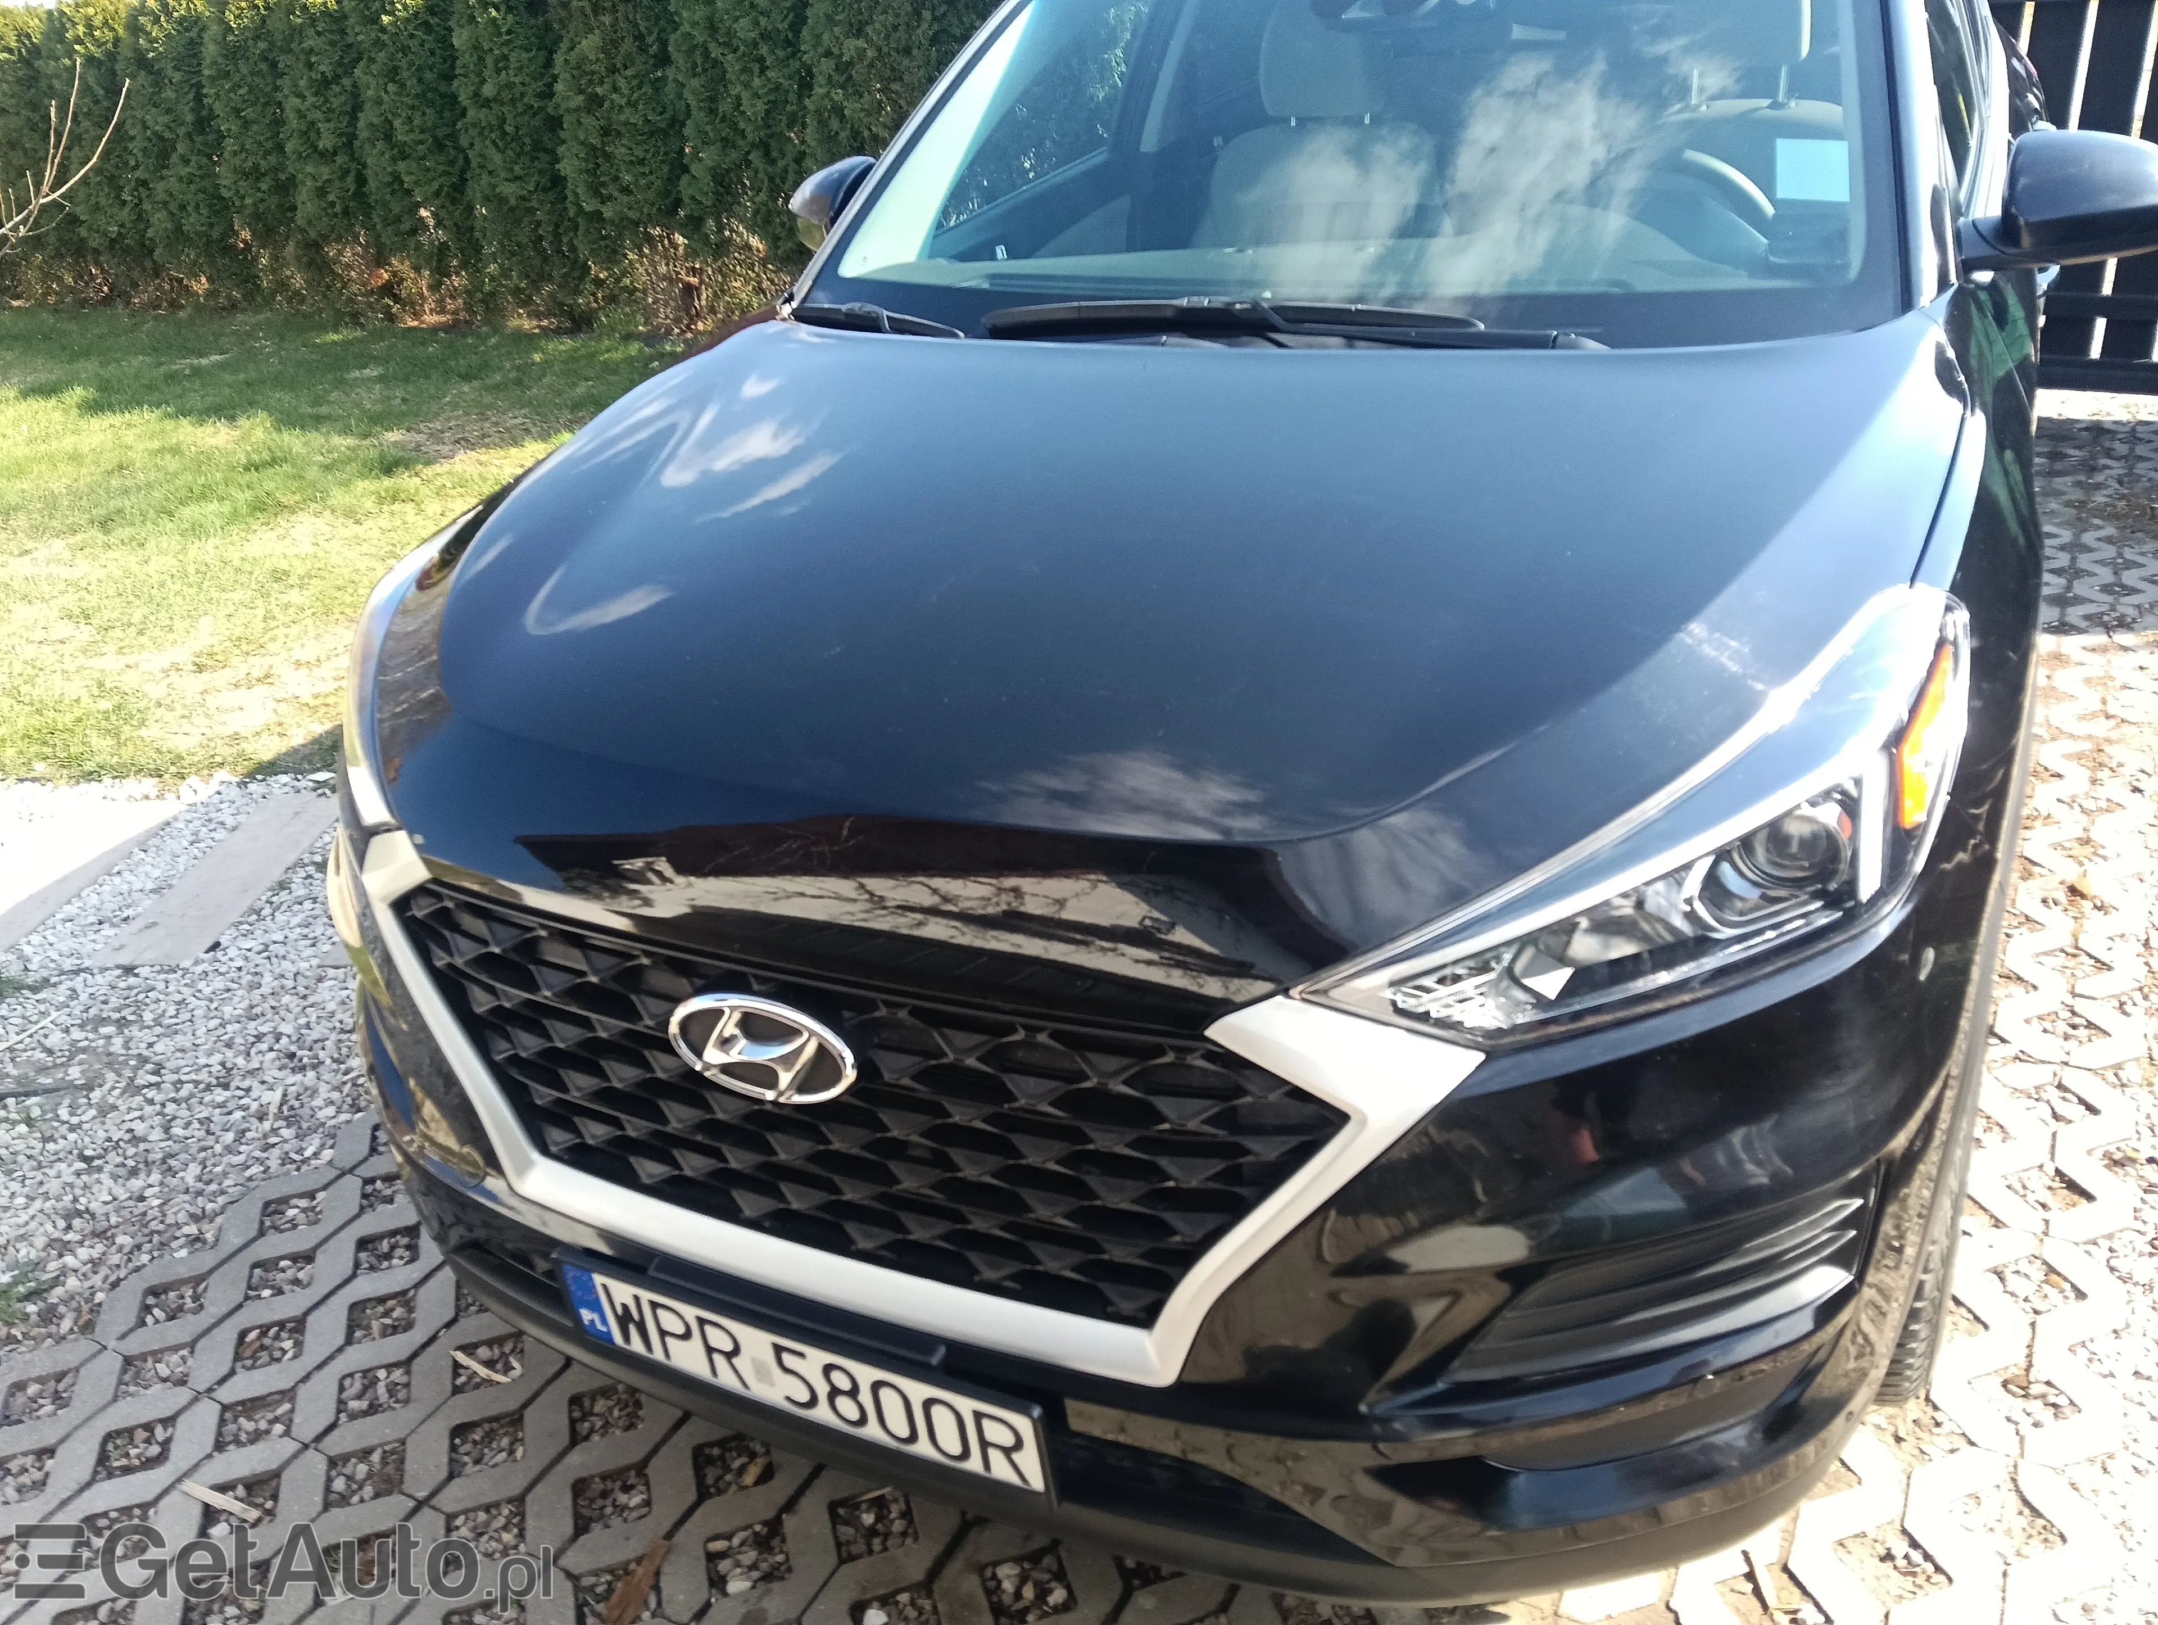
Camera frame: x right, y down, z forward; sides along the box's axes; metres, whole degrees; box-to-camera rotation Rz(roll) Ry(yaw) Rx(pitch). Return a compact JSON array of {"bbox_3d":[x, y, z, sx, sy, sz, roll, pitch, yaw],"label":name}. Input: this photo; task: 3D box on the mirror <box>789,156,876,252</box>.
[{"bbox_3d":[-0.388,-1.031,2.910,0.240,0.185,0.170,9,31,25],"label":"mirror"}]

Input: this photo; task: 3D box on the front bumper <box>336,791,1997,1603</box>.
[{"bbox_3d":[-0.110,0.274,1.724,1.810,0.620,0.640,9,31,25],"label":"front bumper"}]

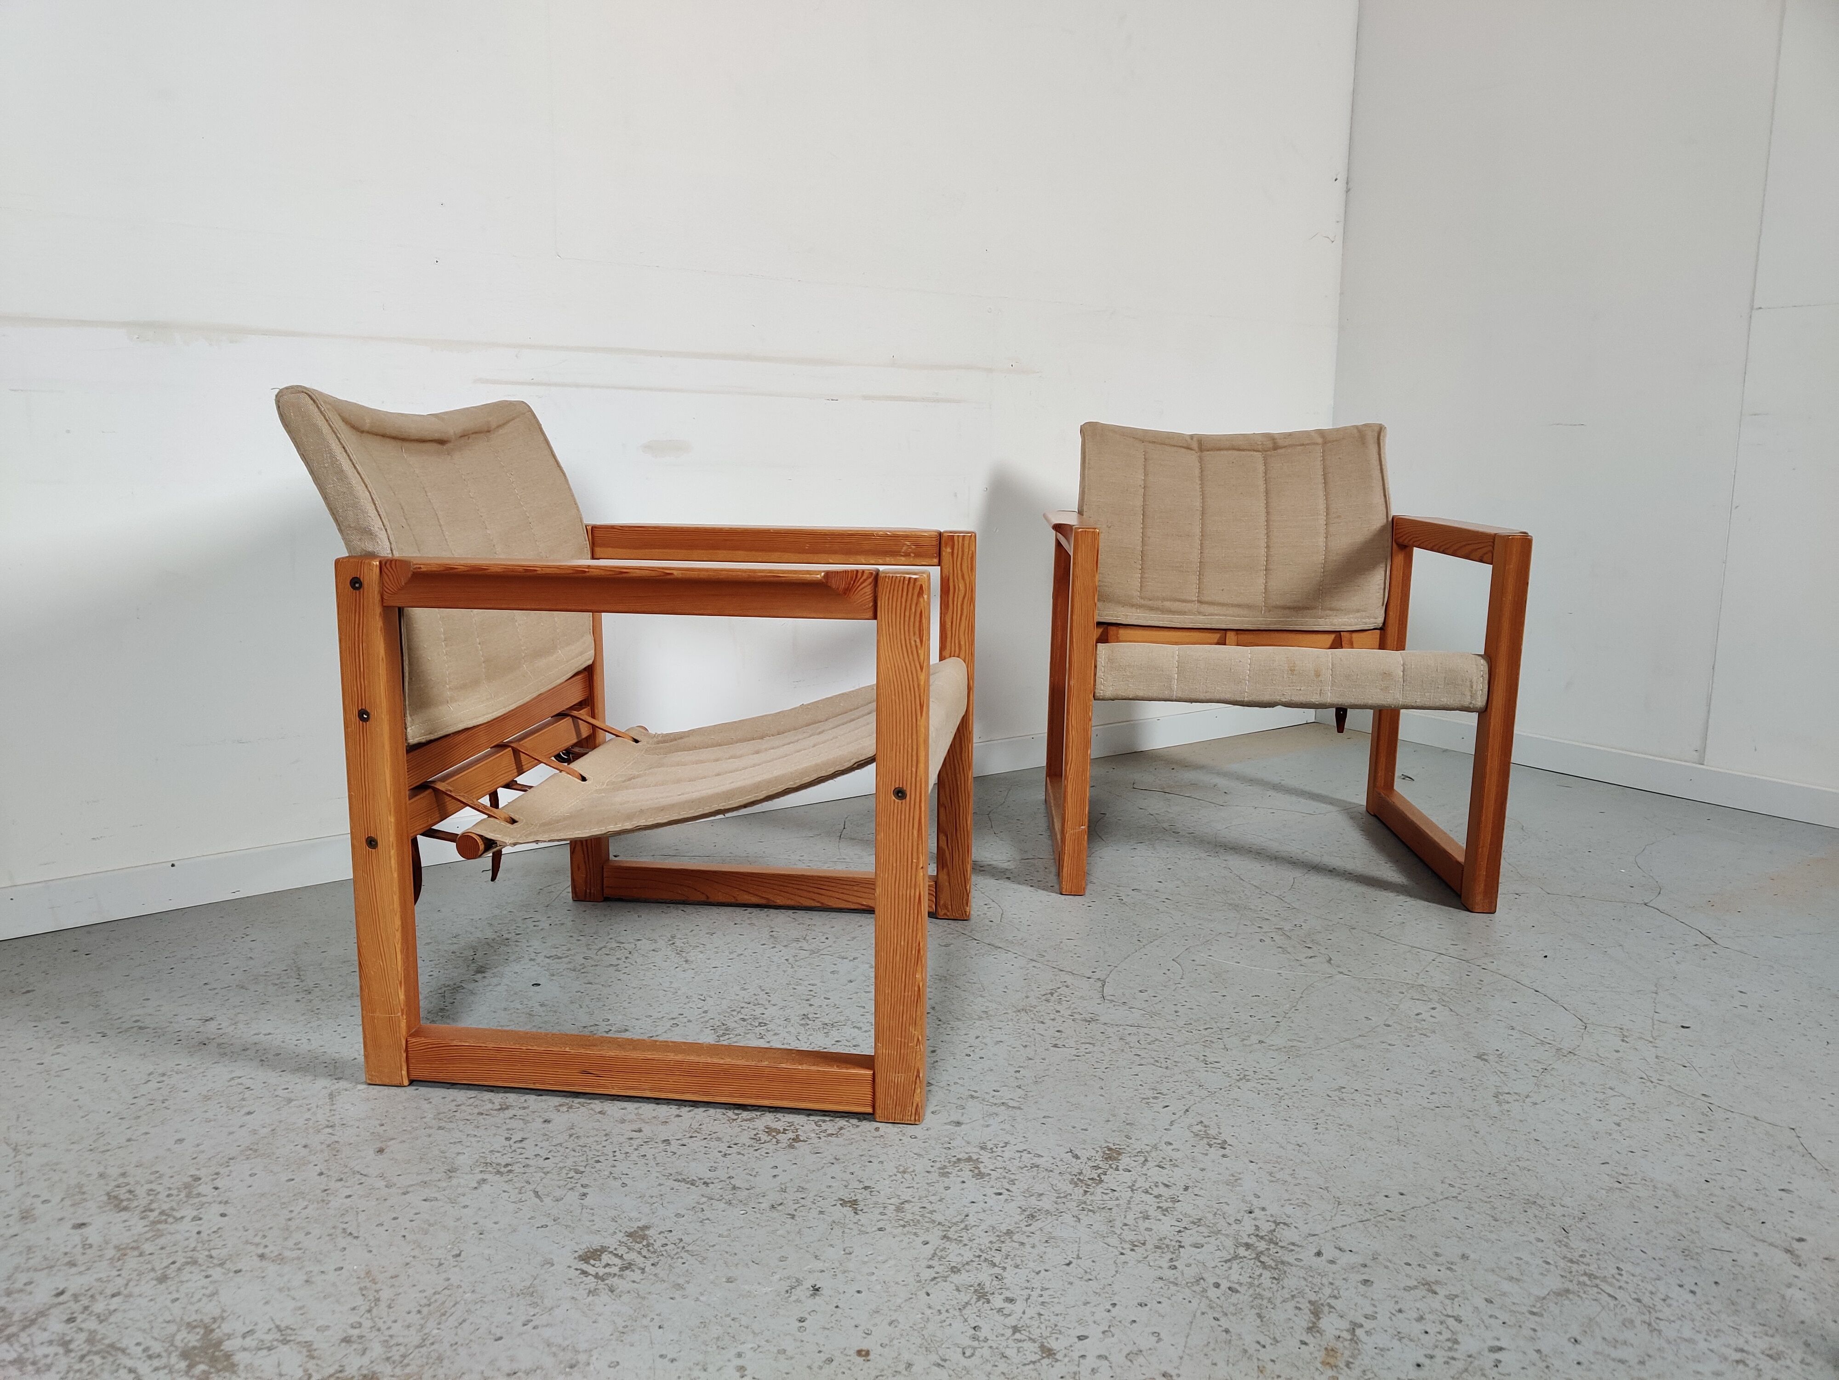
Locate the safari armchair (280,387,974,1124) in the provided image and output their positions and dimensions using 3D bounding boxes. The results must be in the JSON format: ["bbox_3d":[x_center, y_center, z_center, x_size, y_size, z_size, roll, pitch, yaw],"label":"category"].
[{"bbox_3d":[-0.276,0.015,1.679,0.642,0.696,0.669,2,10,6],"label":"safari armchair"}]

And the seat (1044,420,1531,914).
[{"bbox_3d":[0.558,-0.090,2.418,0.706,0.719,0.670,1,10,2],"label":"seat"}]

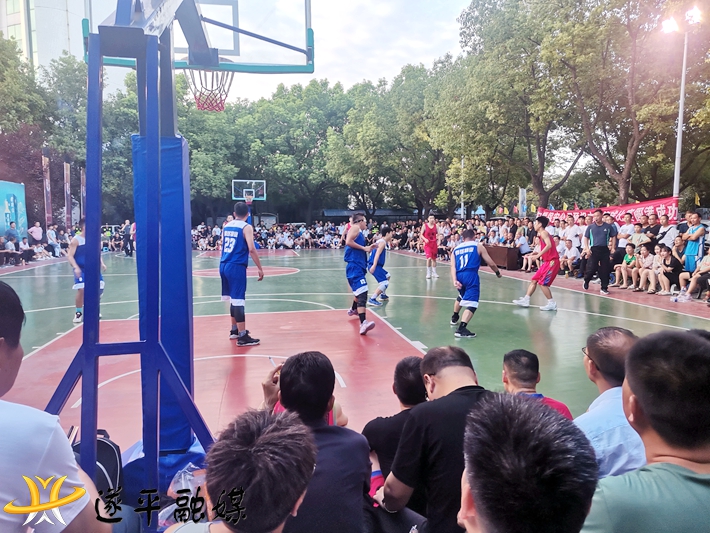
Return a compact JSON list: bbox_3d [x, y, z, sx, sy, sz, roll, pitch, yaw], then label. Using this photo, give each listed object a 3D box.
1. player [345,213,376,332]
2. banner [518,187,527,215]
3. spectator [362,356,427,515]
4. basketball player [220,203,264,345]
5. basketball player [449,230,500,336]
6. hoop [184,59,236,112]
[{"bbox_3d":[0.082,0.086,7.948,0.550,1.760,0.520,-1,5,-2],"label":"player"},{"bbox_3d":[8.170,-2.486,26.063,0.070,2.600,0.750,-1,5,-10],"label":"banner"},{"bbox_3d":[0.249,0.913,2.683,0.500,1.020,0.720,-1,5,-6],"label":"spectator"},{"bbox_3d":[-1.535,0.088,7.278,0.560,1.900,0.460,4,6,40],"label":"basketball player"},{"bbox_3d":[1.795,0.186,7.944,0.720,1.530,0.700,3,6,36],"label":"basketball player"},{"bbox_3d":[-1.354,-1.667,4.934,0.480,0.440,0.500,-1,5,-10],"label":"hoop"}]

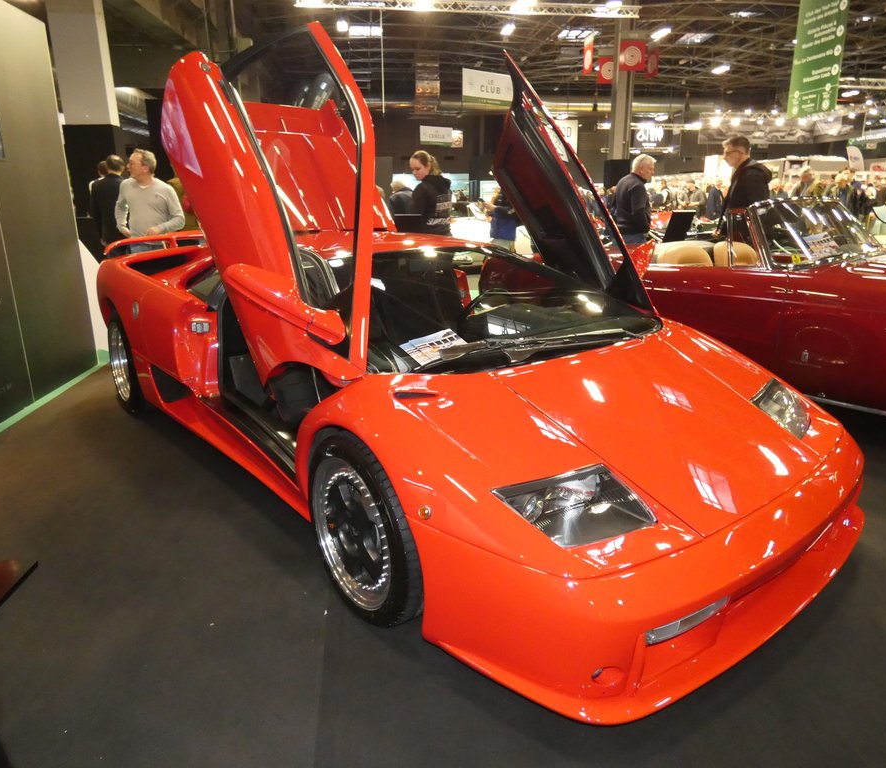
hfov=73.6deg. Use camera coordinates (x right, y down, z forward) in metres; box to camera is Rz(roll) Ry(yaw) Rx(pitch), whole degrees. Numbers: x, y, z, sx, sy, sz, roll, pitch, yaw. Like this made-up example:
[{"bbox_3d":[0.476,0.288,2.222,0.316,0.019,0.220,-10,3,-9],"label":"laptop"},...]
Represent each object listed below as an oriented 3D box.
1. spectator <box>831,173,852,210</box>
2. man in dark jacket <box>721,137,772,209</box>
[{"bbox_3d":[6.501,-2.606,9.875,0.500,1.743,0.360,10,20,31],"label":"spectator"},{"bbox_3d":[2.614,-1.247,5.320,0.420,1.815,0.500,3,17,10],"label":"man in dark jacket"}]

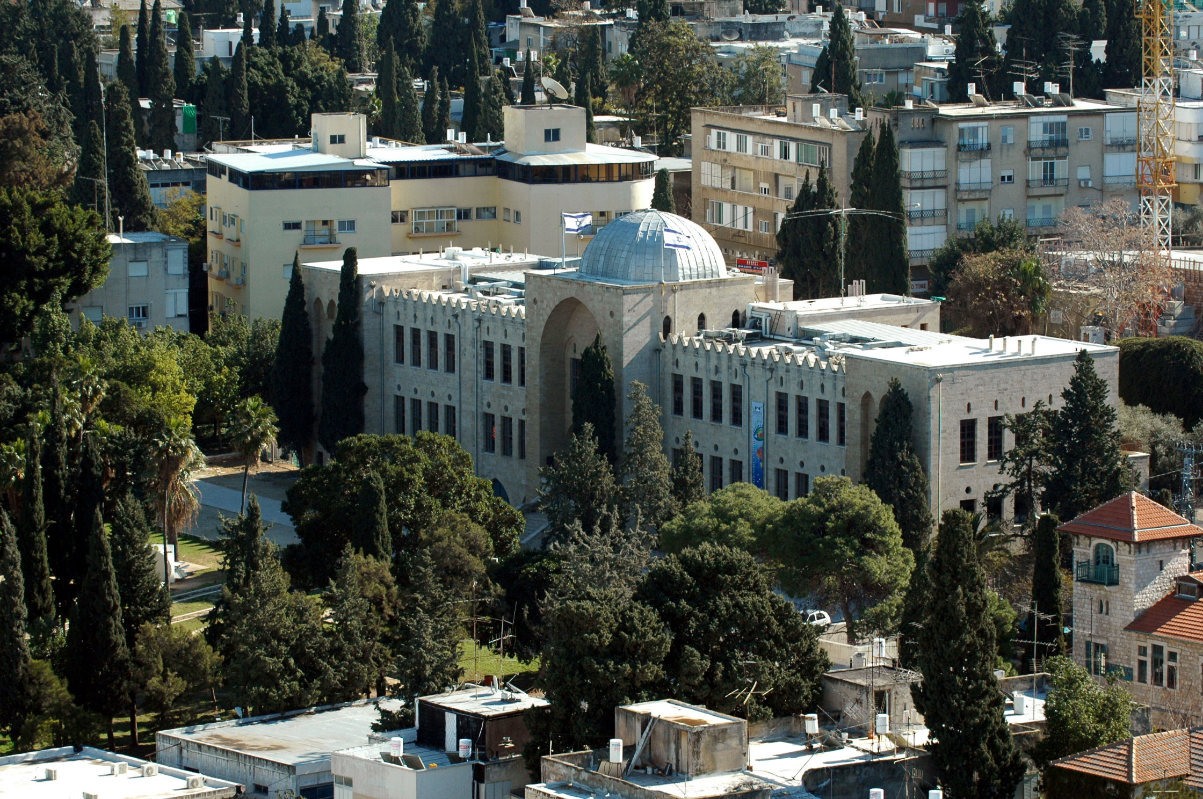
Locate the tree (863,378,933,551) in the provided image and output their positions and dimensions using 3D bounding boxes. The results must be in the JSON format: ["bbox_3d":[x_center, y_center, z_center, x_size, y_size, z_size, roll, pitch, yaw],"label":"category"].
[{"bbox_3d":[19.170,5.820,338.720,4.680,14.510,4.680,0,8,3],"label":"tree"}]

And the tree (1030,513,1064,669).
[{"bbox_3d":[27.570,12.120,323.810,2.150,10.260,2.150,0,8,5],"label":"tree"}]

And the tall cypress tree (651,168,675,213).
[{"bbox_3d":[4.830,-13.870,411.400,2.070,8.680,2.070,0,8,0],"label":"tall cypress tree"}]

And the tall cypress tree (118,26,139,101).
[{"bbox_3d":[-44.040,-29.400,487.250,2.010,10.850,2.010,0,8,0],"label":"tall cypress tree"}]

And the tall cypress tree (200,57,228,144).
[{"bbox_3d":[-34.021,-23.389,460.930,2.500,13.500,2.500,0,8,0],"label":"tall cypress tree"}]

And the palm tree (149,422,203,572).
[{"bbox_3d":[-28.350,6.180,349.260,3.510,10.020,3.510,0,8,0],"label":"palm tree"}]

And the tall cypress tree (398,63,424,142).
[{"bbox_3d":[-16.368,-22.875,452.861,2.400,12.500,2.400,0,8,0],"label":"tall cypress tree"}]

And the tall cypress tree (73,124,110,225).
[{"bbox_3d":[-46.330,-17.880,473.990,3.400,14.690,3.400,-1,8,-6],"label":"tall cypress tree"}]

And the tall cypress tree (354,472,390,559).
[{"bbox_3d":[-14.280,8.620,325.410,2.450,8.640,2.450,0,8,0],"label":"tall cypress tree"}]

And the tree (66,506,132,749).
[{"bbox_3d":[-28.150,12.850,293.110,3.580,13.940,3.580,0,8,0],"label":"tree"}]

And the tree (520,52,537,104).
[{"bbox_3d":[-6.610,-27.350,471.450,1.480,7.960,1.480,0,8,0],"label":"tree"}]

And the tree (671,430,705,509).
[{"bbox_3d":[6.010,6.280,362.690,2.600,8.560,2.600,0,8,1],"label":"tree"}]

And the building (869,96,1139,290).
[{"bbox_3d":[32.423,-17.595,436.264,22.770,15.600,10.930,-6,10,-36],"label":"building"}]

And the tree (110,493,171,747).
[{"bbox_3d":[-28.110,13.410,318.120,3.650,15.650,3.650,-1,8,-5],"label":"tree"}]

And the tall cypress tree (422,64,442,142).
[{"bbox_3d":[-14.661,-22.798,452.827,2.000,12.000,2.000,0,8,0],"label":"tall cypress tree"}]

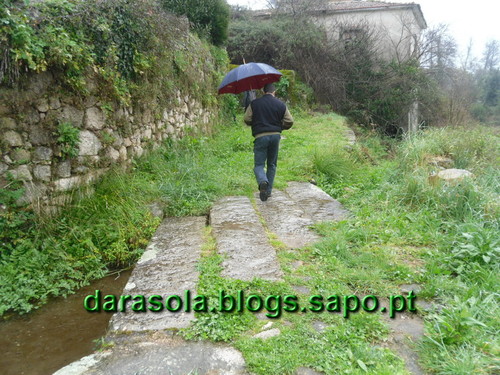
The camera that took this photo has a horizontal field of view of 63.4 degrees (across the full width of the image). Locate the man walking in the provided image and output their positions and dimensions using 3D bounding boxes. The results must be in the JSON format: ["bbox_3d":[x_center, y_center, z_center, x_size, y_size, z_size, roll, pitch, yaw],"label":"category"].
[{"bbox_3d":[0.280,-0.651,5.964,0.700,1.680,0.550,0,13,2],"label":"man walking"}]

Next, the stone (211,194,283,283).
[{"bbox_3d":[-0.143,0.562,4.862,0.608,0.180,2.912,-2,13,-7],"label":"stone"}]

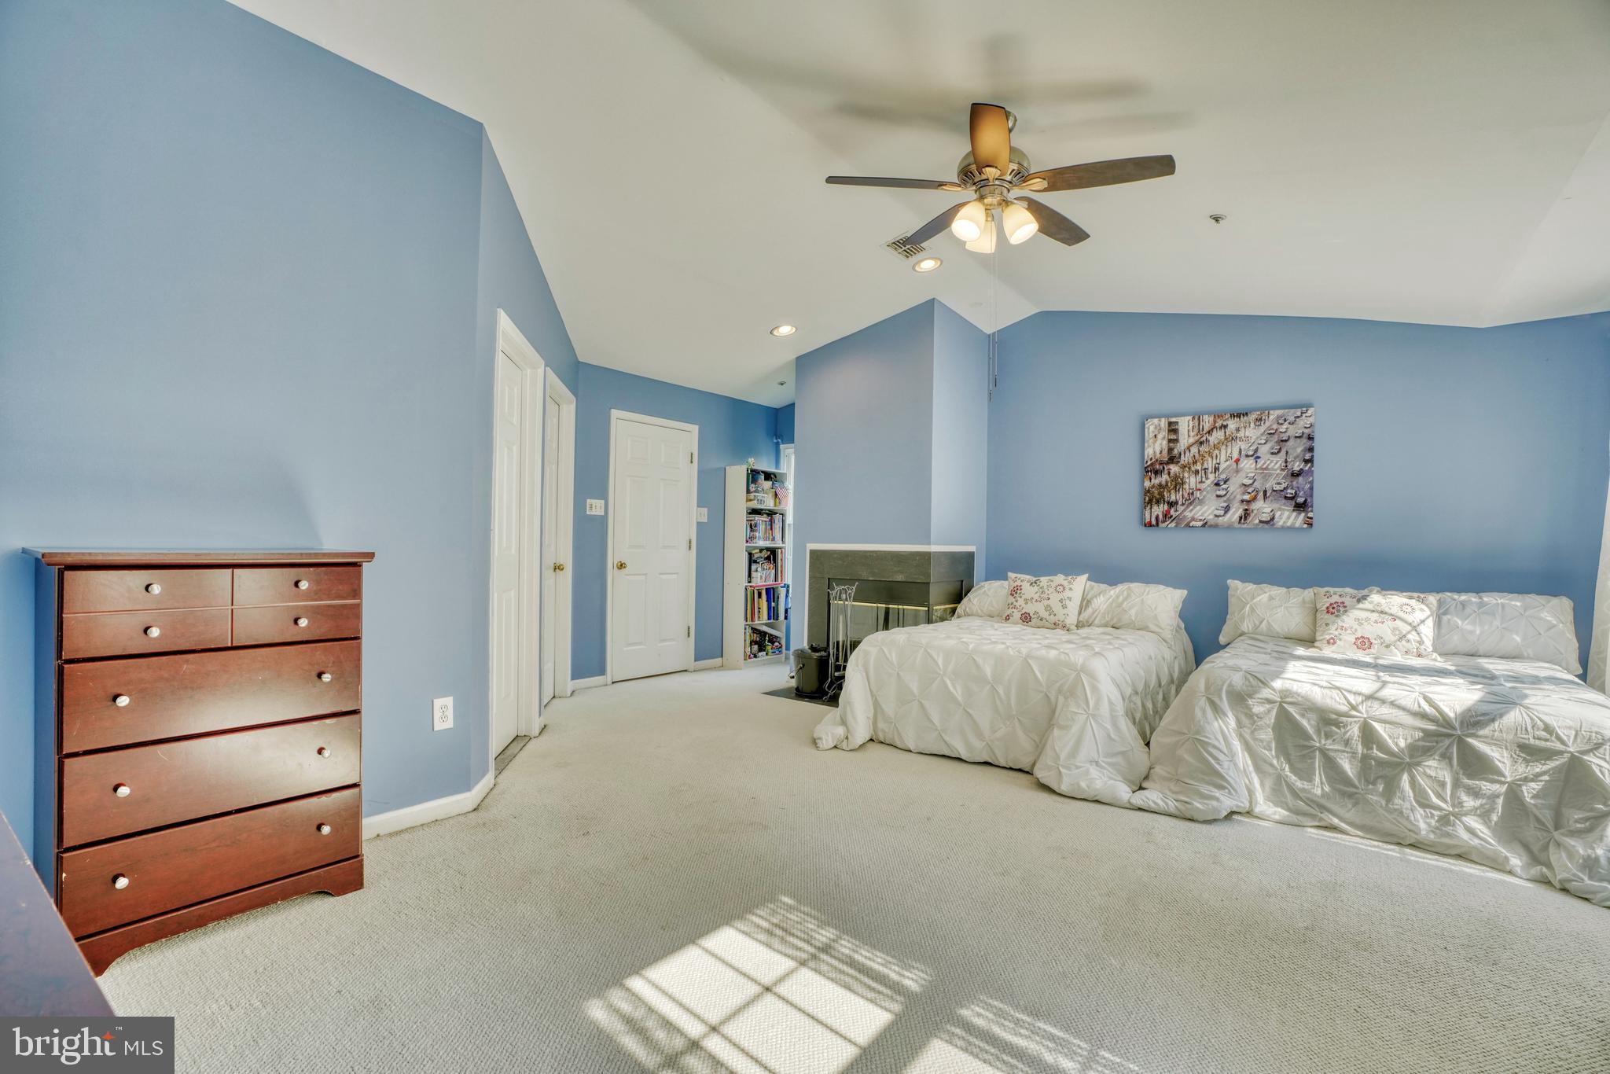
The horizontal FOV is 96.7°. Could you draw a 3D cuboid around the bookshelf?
[{"bbox_3d":[-0.444,0.273,6.482,0.260,1.760,0.560,1,-1,39],"label":"bookshelf"}]

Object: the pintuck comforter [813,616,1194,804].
[{"bbox_3d":[1.354,0.865,4.403,1.600,0.600,2.270,1,-1,39],"label":"pintuck comforter"}]

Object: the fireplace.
[{"bbox_3d":[0.681,0.619,5.832,1.170,1.095,0.730,1,-1,39],"label":"fireplace"}]

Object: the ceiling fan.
[{"bbox_3d":[0.725,-1.398,2.794,1.270,0.560,1.270,1,-1,39],"label":"ceiling fan"}]

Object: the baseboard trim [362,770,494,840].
[{"bbox_3d":[-1.488,1.066,2.906,0.260,0.080,0.630,1,-1,39],"label":"baseboard trim"}]

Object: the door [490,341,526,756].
[{"bbox_3d":[-1.544,0.090,3.598,0.045,2.030,0.760,1,0,-8],"label":"door"}]

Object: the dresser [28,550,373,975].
[{"bbox_3d":[-1.750,0.568,2.101,0.413,1.052,0.720,1,-1,39],"label":"dresser"}]

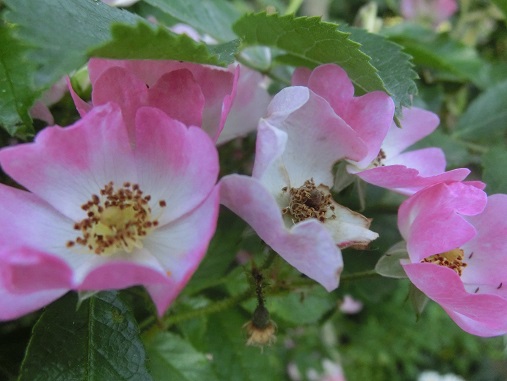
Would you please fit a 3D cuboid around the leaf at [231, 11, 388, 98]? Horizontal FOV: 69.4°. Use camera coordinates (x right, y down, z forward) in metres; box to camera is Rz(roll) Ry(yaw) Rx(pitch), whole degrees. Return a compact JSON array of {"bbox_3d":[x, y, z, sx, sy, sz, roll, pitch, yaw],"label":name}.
[{"bbox_3d":[0.023,-0.053,0.147,0.062,0.022,0.018,17,12,-3],"label":"leaf"}]

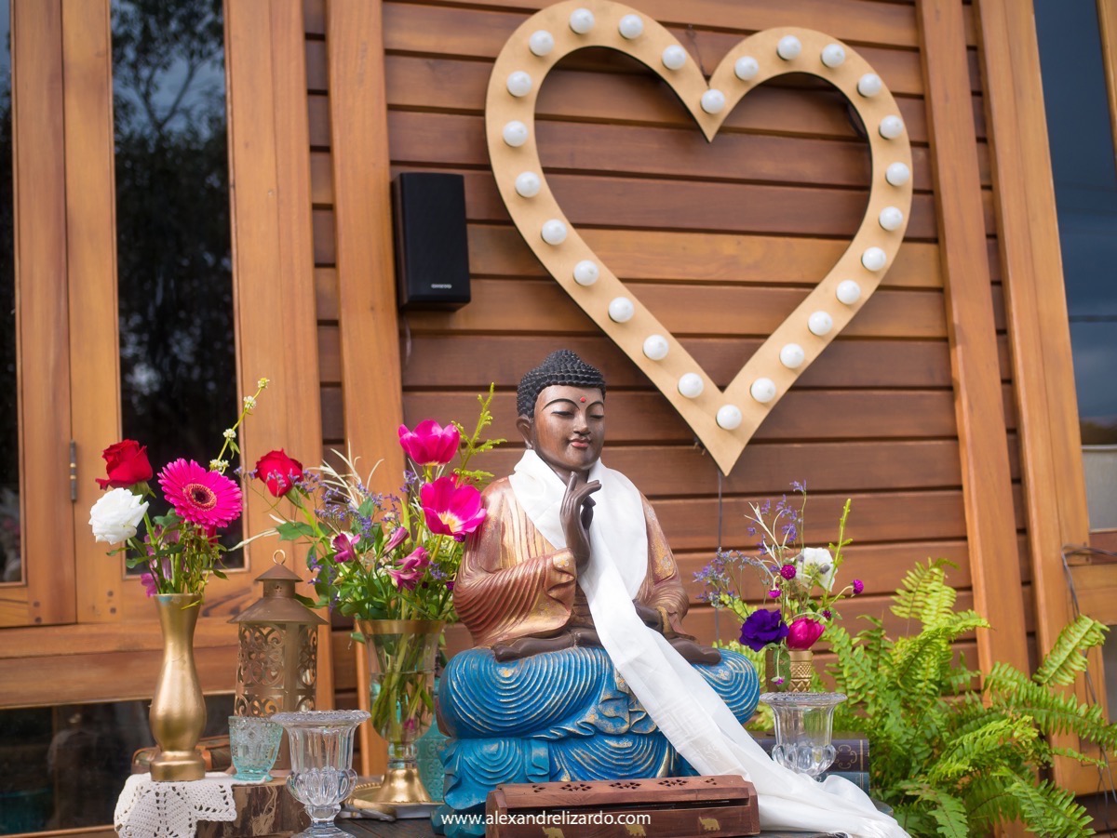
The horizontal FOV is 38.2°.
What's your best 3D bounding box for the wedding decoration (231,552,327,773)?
[{"bbox_3d":[-0.379,0.327,2.190,0.126,0.289,0.126,1,-8,-6],"label":"wedding decoration"}]

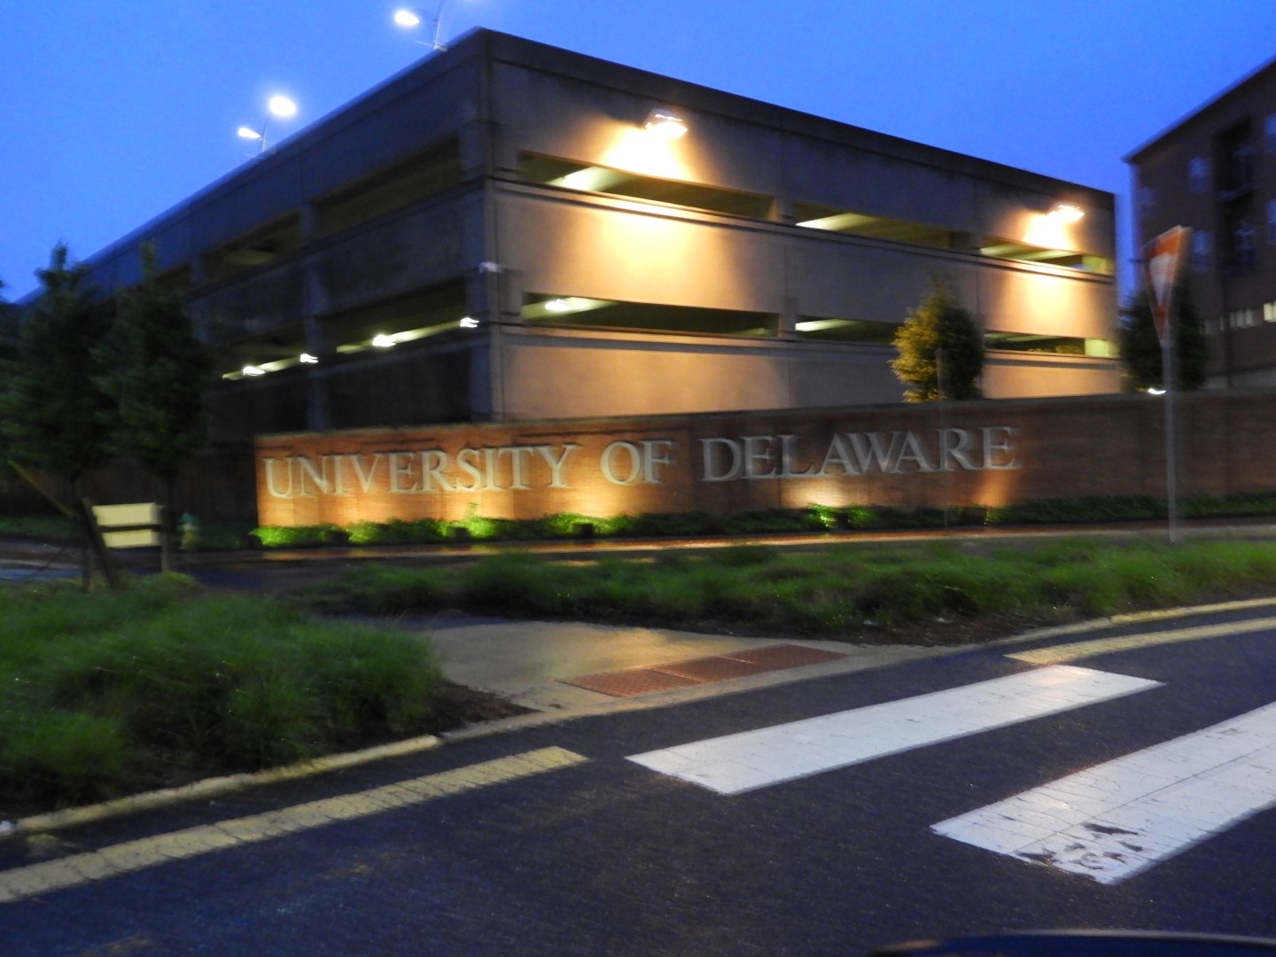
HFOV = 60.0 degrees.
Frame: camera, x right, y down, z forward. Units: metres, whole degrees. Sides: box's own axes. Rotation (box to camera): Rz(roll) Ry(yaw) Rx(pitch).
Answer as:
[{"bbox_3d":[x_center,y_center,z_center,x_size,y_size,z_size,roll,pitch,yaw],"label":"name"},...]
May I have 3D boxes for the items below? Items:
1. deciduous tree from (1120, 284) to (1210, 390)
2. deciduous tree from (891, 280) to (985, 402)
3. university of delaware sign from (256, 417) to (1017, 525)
[{"bbox_3d":[12.680,-2.218,26.541,2.126,4.908,2.126,-2,1,0],"label":"deciduous tree"},{"bbox_3d":[6.749,-1.960,24.541,2.076,4.897,2.076,-2,1,0],"label":"deciduous tree"},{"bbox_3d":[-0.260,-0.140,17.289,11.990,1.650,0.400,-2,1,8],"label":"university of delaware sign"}]

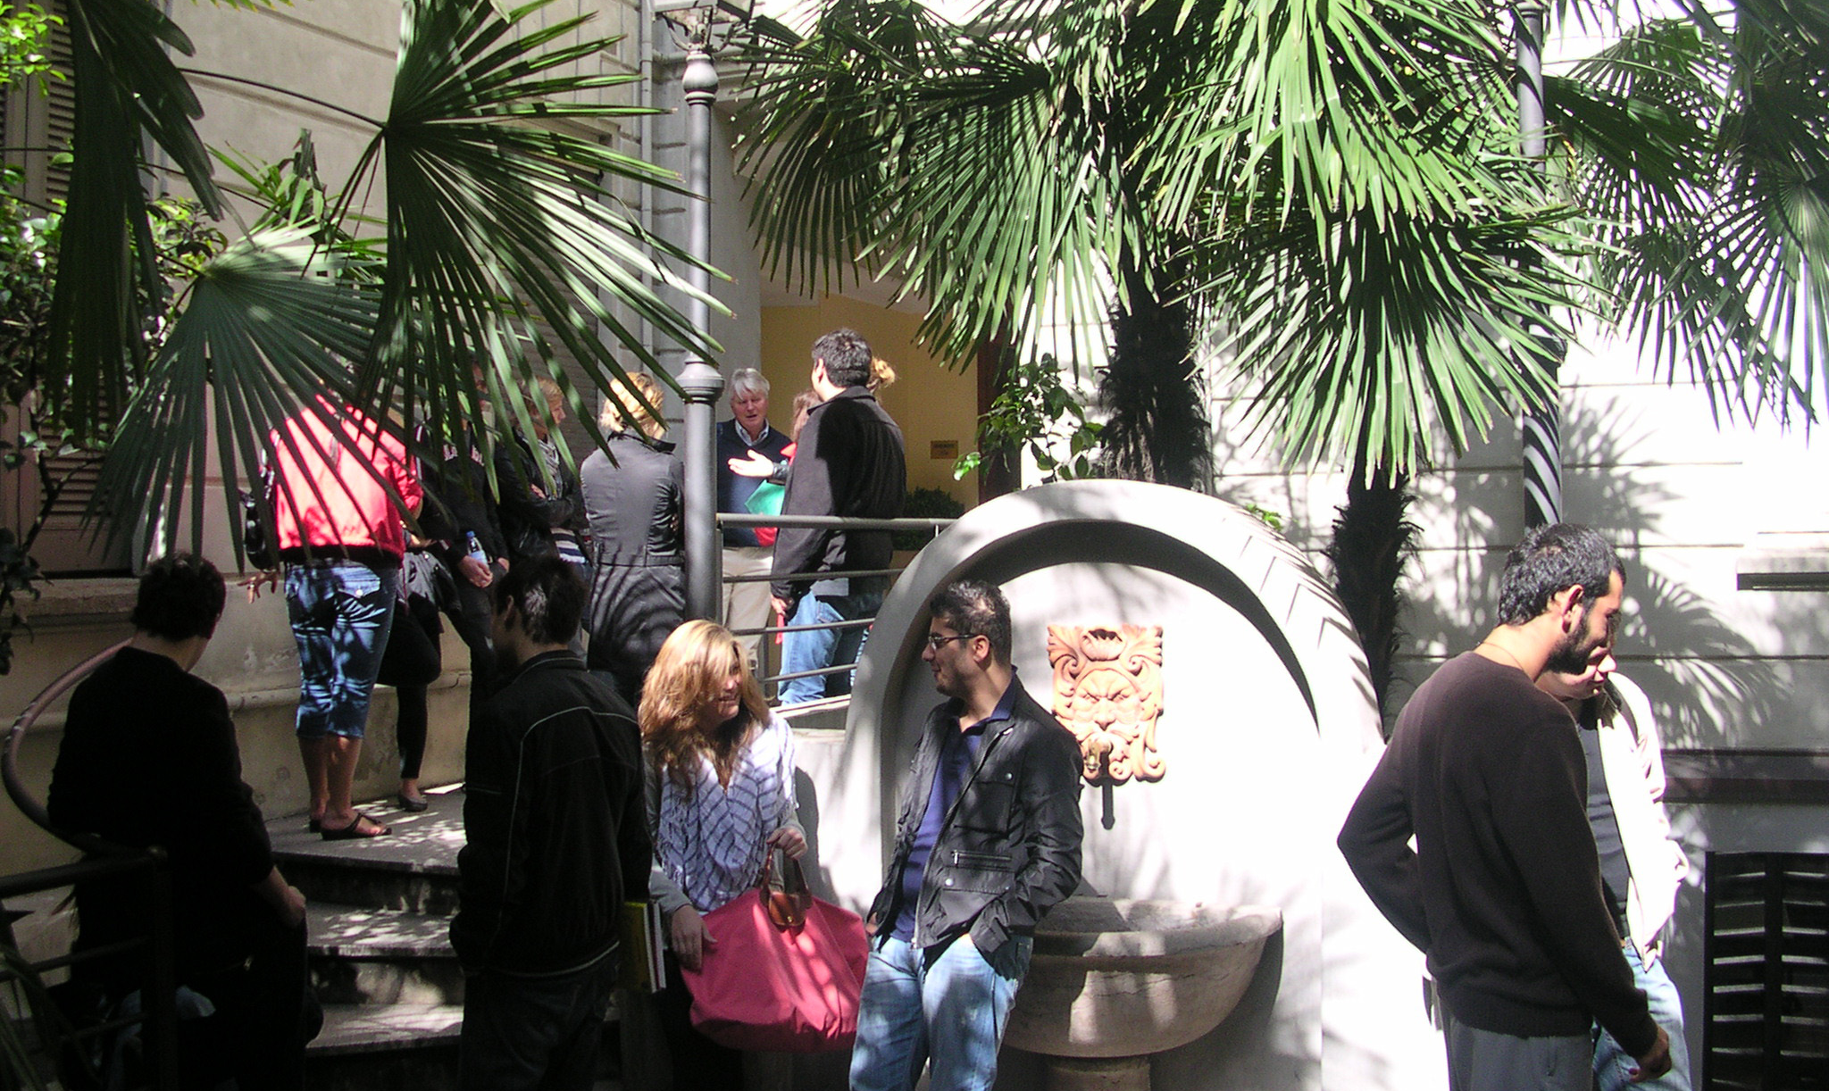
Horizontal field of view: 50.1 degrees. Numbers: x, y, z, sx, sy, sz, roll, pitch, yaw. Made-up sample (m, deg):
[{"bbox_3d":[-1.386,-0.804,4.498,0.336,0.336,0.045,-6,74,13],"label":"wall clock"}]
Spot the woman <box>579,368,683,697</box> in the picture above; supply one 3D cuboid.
[{"bbox_3d":[-0.955,0.237,6.700,0.460,1.660,0.360,0,0,28],"label":"woman"}]

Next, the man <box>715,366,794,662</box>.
[{"bbox_3d":[-0.725,0.155,8.100,0.520,1.770,0.330,0,0,-13],"label":"man"}]

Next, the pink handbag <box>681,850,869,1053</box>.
[{"bbox_3d":[-0.360,1.030,5.000,0.480,0.530,0.250,0,0,2],"label":"pink handbag"}]

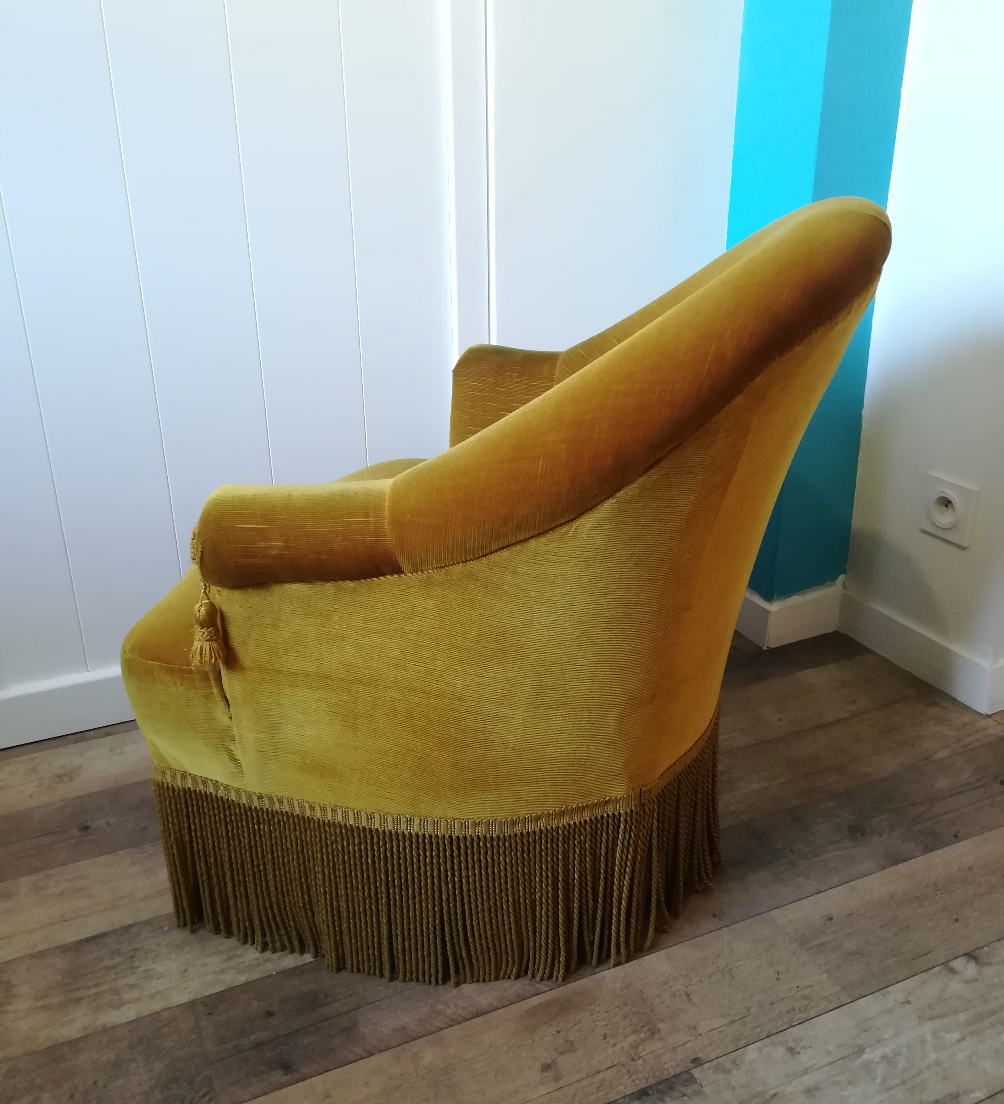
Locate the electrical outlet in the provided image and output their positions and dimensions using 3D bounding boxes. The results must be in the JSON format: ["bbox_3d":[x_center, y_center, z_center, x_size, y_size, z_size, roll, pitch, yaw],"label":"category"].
[{"bbox_3d":[0.618,-0.058,1.390,0.011,0.081,0.081,-10,24,-22],"label":"electrical outlet"}]

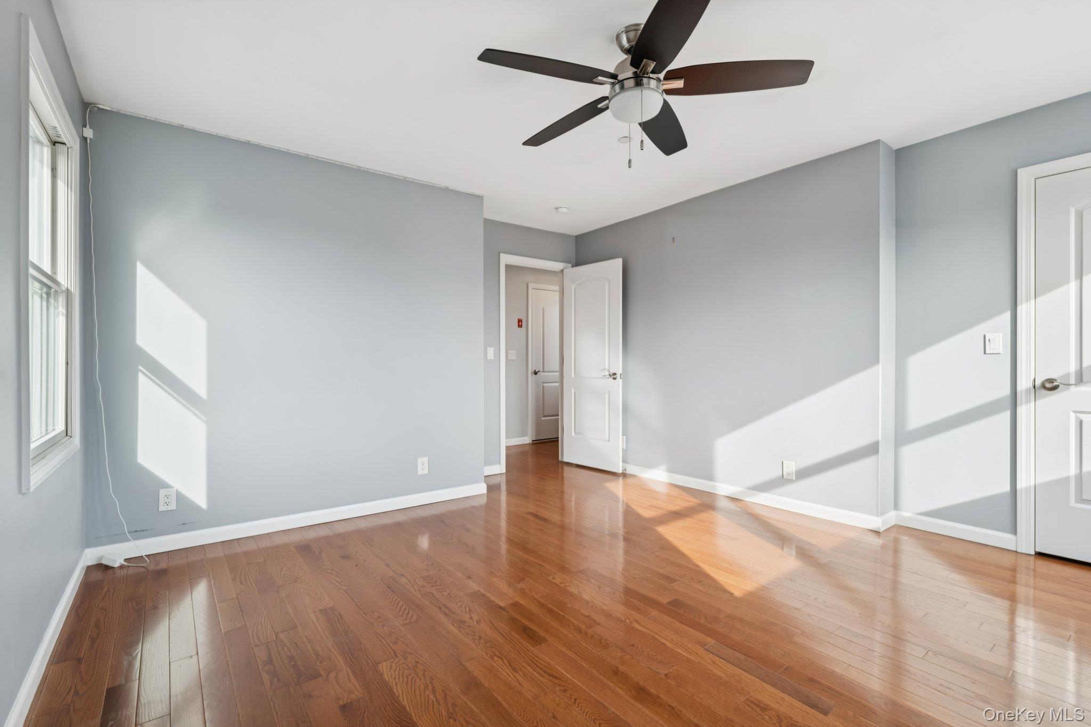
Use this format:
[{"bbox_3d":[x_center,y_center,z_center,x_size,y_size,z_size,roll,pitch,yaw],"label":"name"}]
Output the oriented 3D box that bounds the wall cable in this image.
[{"bbox_3d":[-2.259,-0.151,2.558,0.265,2.425,0.140,0,0,-38],"label":"wall cable"}]

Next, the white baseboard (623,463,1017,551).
[{"bbox_3d":[1.646,1.003,3.749,0.270,0.093,2.870,0,0,-38],"label":"white baseboard"}]

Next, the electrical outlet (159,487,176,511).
[{"bbox_3d":[-2.129,0.771,2.736,0.076,0.121,0.012,0,0,-38],"label":"electrical outlet"}]

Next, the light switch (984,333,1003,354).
[{"bbox_3d":[2.561,-0.114,2.769,0.014,0.119,0.072,0,0,-38],"label":"light switch"}]

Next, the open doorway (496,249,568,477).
[{"bbox_3d":[-0.108,-0.004,5.008,0.910,2.123,0.140,0,0,-38],"label":"open doorway"}]

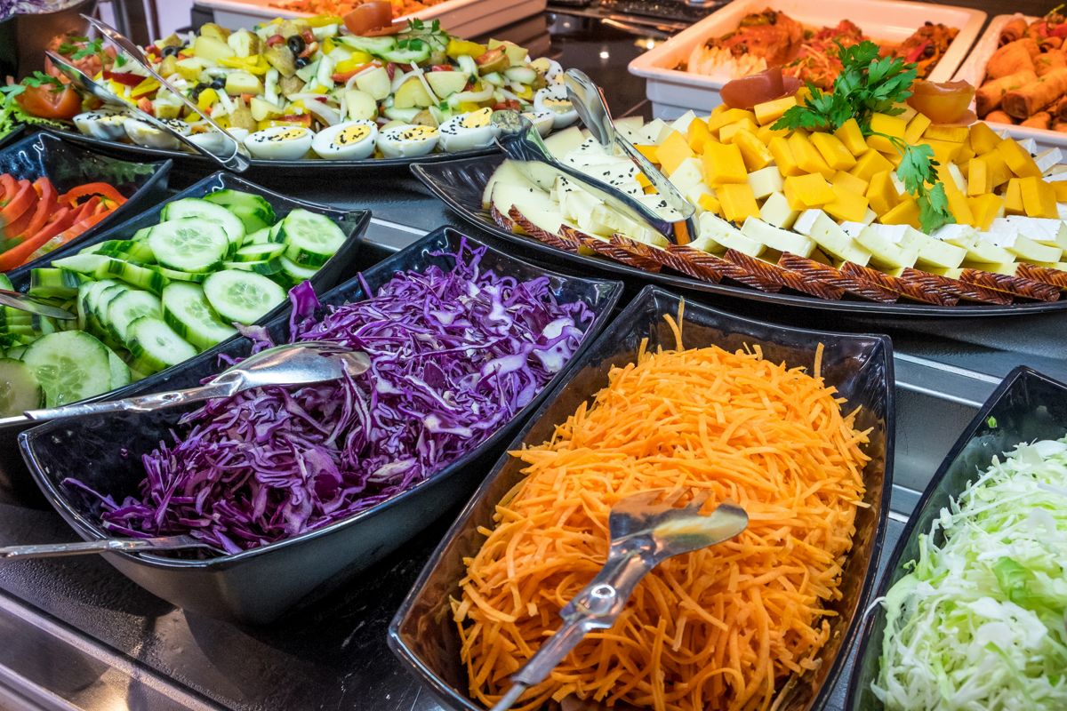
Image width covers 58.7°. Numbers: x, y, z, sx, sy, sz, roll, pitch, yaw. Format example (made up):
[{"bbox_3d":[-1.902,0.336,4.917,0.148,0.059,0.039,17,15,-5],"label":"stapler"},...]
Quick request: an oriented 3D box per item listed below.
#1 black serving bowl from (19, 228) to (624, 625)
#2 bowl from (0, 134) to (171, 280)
[{"bbox_3d":[-0.089,0.032,0.510,0.167,0.082,0.315,22,37,30],"label":"black serving bowl"},{"bbox_3d":[-0.390,-0.059,0.642,0.167,0.082,0.315,14,34,19],"label":"bowl"}]

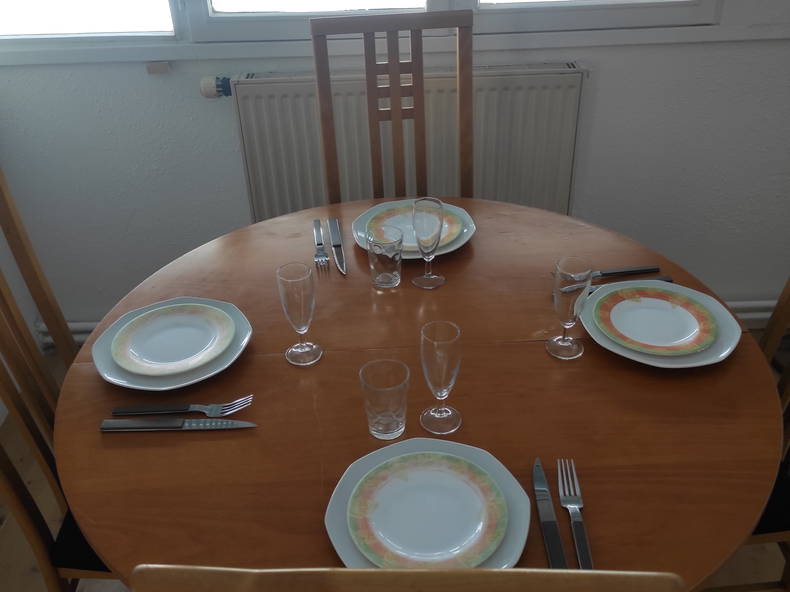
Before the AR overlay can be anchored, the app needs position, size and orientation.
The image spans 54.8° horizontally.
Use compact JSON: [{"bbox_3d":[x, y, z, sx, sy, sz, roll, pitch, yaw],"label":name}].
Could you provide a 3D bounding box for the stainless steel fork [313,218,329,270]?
[{"bbox_3d":[-0.148,-0.108,1.524,0.026,0.020,0.206,-7,34,-7],"label":"stainless steel fork"}]

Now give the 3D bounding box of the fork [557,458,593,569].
[{"bbox_3d":[0.224,0.281,0.928,0.027,0.022,0.211,0,34,3],"label":"fork"}]

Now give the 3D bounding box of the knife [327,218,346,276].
[{"bbox_3d":[-0.112,-0.101,1.520,0.020,0.010,0.223,-7,34,-7],"label":"knife"}]

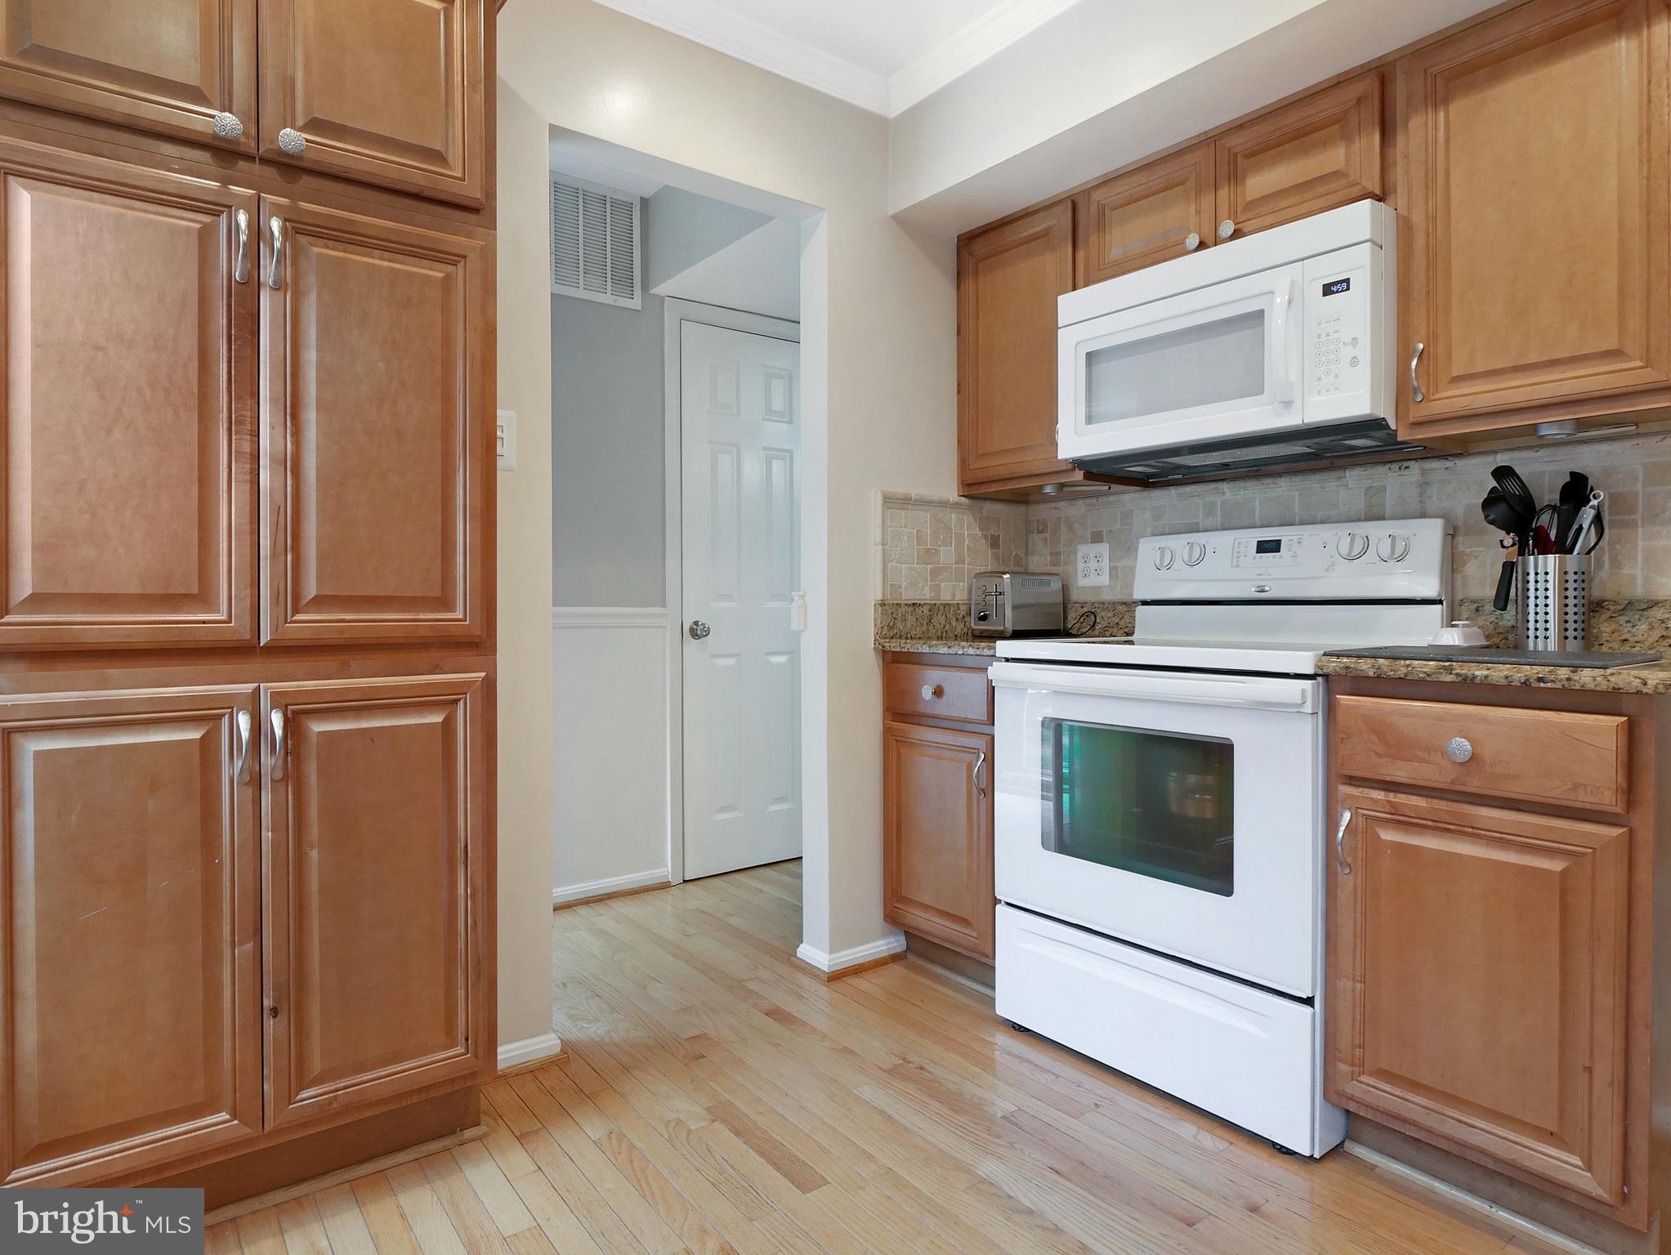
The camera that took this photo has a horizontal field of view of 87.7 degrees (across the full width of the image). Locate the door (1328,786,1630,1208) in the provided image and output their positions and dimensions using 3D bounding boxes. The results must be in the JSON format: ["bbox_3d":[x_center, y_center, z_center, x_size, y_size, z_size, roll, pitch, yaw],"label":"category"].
[{"bbox_3d":[1.036,0.568,1.423,0.025,0.559,0.391,0,1,-40],"label":"door"}]

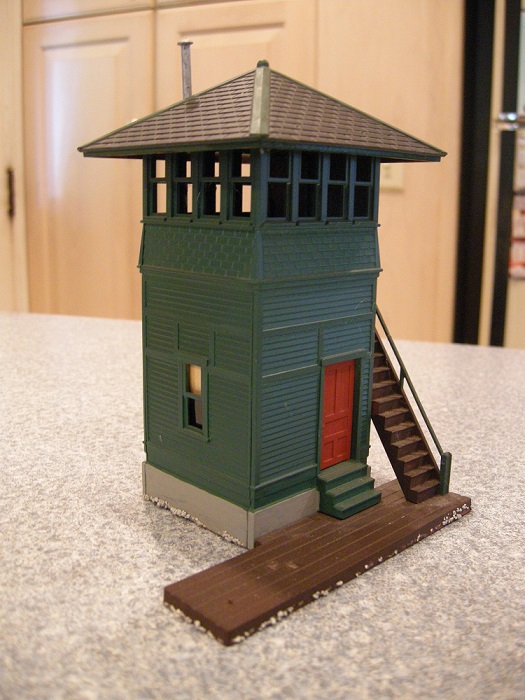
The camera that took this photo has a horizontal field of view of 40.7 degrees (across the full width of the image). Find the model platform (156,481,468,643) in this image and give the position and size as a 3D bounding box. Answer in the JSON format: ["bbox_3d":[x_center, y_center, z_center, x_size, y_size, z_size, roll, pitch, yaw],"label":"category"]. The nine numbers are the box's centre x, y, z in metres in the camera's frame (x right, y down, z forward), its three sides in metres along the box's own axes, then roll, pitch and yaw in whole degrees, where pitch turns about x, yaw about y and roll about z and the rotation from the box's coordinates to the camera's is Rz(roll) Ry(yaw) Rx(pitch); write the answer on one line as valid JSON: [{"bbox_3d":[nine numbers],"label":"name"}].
[{"bbox_3d":[0.016,0.042,0.154,0.080,0.003,0.020,-11,17,-43],"label":"model platform"}]

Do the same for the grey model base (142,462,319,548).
[{"bbox_3d":[-0.001,0.033,0.178,0.041,0.009,0.040,-11,17,-43],"label":"grey model base"}]

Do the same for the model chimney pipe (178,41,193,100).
[{"bbox_3d":[-0.018,-0.063,0.164,0.003,0.015,0.003,-12,16,-43],"label":"model chimney pipe"}]

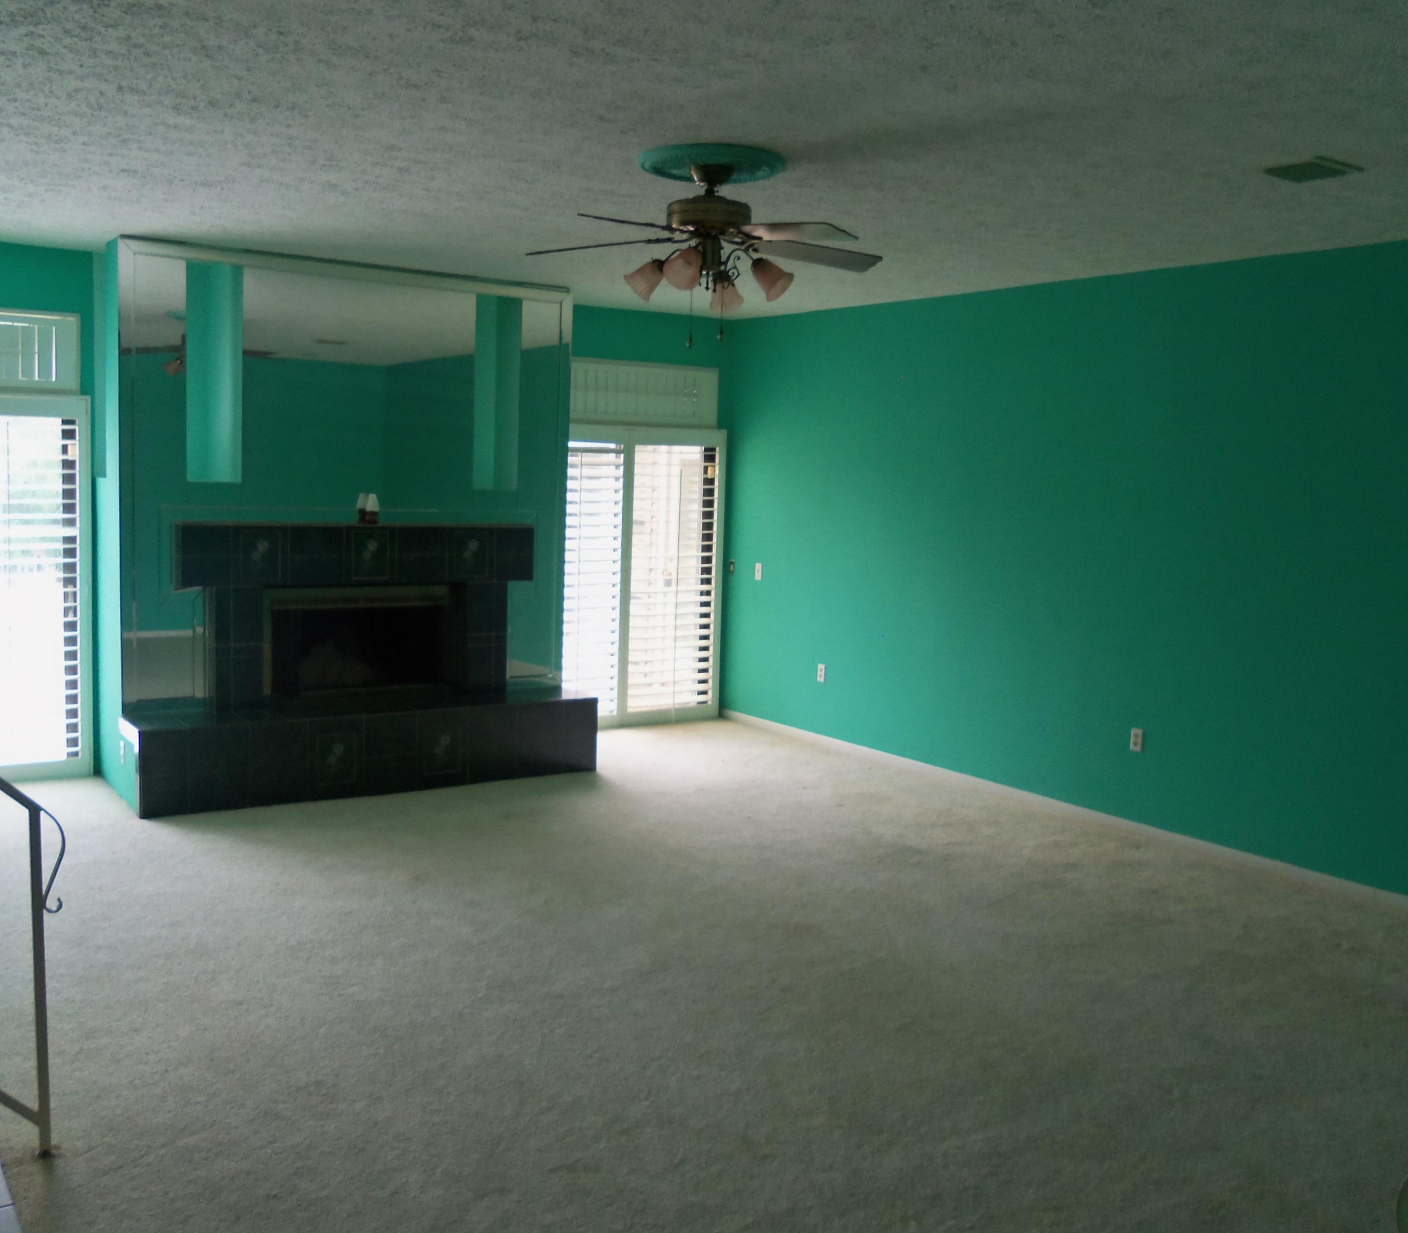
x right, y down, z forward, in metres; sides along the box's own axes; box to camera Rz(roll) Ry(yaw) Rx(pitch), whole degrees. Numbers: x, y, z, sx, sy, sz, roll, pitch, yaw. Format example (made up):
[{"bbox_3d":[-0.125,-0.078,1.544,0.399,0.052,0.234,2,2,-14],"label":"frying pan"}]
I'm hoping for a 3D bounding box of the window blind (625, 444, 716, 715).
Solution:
[{"bbox_3d":[-0.219,-0.255,9.159,0.710,1.830,0.060,-2,7,-34],"label":"window blind"}]

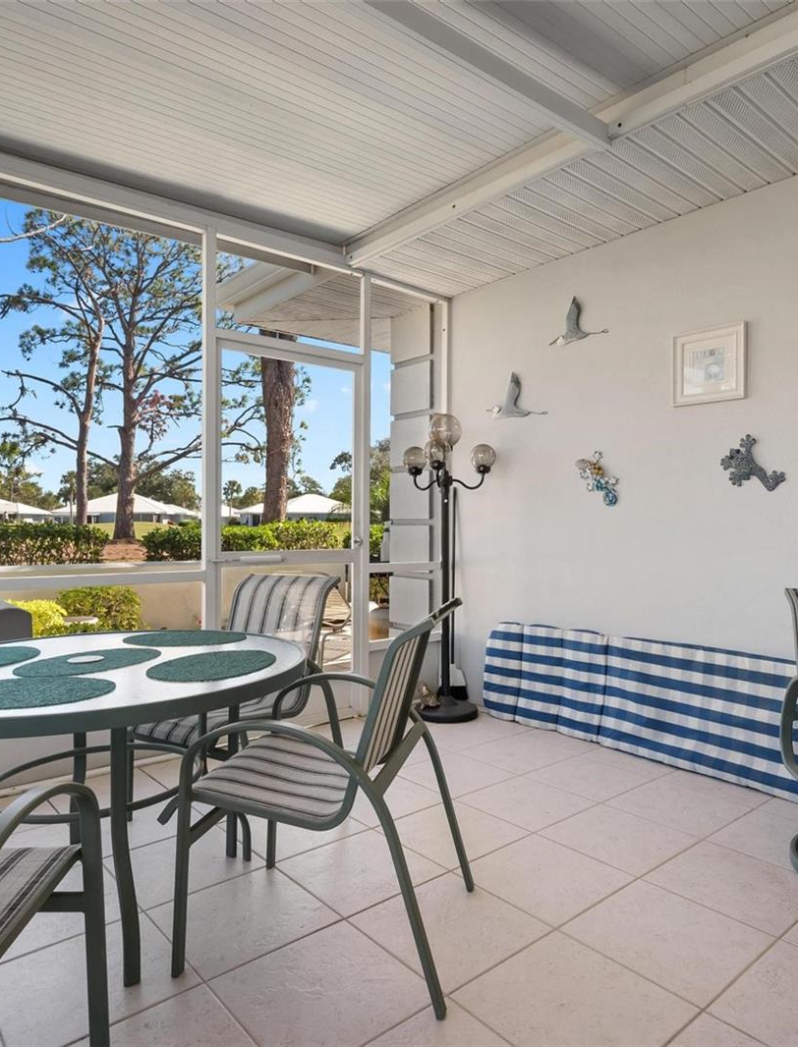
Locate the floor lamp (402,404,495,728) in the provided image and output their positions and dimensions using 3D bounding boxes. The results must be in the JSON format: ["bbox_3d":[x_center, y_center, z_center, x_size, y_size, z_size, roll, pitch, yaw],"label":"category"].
[{"bbox_3d":[0.282,0.230,4.069,0.547,1.768,0.531,0,0,0],"label":"floor lamp"}]

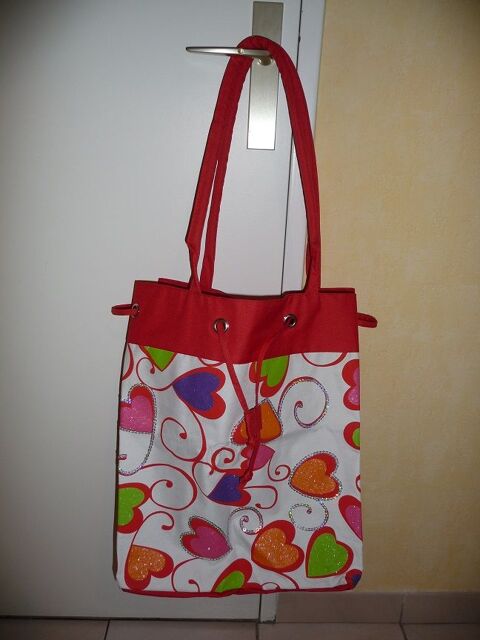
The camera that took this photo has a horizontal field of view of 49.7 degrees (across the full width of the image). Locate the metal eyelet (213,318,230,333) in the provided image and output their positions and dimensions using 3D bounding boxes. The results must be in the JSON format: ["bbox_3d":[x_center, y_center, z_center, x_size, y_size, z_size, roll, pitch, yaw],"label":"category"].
[{"bbox_3d":[-0.030,0.010,0.827,0.024,0.024,0.006,0,17,-7],"label":"metal eyelet"}]

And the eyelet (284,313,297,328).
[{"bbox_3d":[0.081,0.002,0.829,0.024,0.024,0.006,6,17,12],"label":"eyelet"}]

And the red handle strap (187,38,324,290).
[{"bbox_3d":[0.026,-0.217,0.774,0.212,0.370,0.055,2,17,-2],"label":"red handle strap"}]

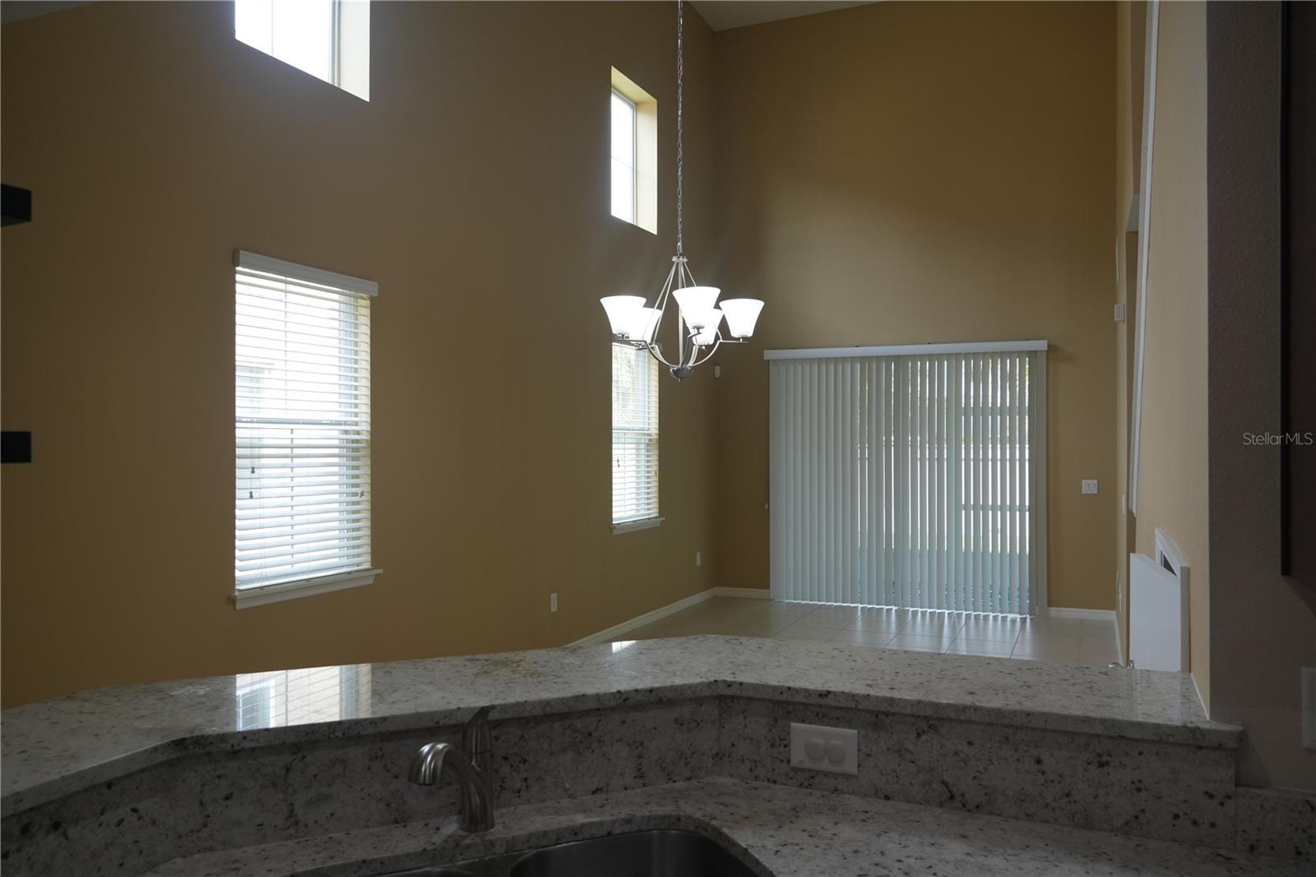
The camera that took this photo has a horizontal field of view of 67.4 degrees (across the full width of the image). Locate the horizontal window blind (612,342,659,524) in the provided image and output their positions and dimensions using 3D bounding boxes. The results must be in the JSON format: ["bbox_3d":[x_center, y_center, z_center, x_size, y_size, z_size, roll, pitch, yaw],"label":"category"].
[{"bbox_3d":[-0.194,-0.064,8.420,0.060,1.505,0.919,0,0,24],"label":"horizontal window blind"}]

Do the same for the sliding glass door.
[{"bbox_3d":[2.278,0.354,9.345,2.589,2.466,0.100,0,0,24],"label":"sliding glass door"}]

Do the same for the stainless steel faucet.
[{"bbox_3d":[-0.324,0.550,1.573,0.060,0.200,0.245,0,0,14],"label":"stainless steel faucet"}]

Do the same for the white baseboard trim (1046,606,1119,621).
[{"bbox_3d":[3.746,1.551,8.742,0.591,0.094,0.016,0,0,24],"label":"white baseboard trim"}]

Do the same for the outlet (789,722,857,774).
[{"bbox_3d":[0.305,0.570,1.812,0.124,0.080,0.009,0,0,24],"label":"outlet"}]

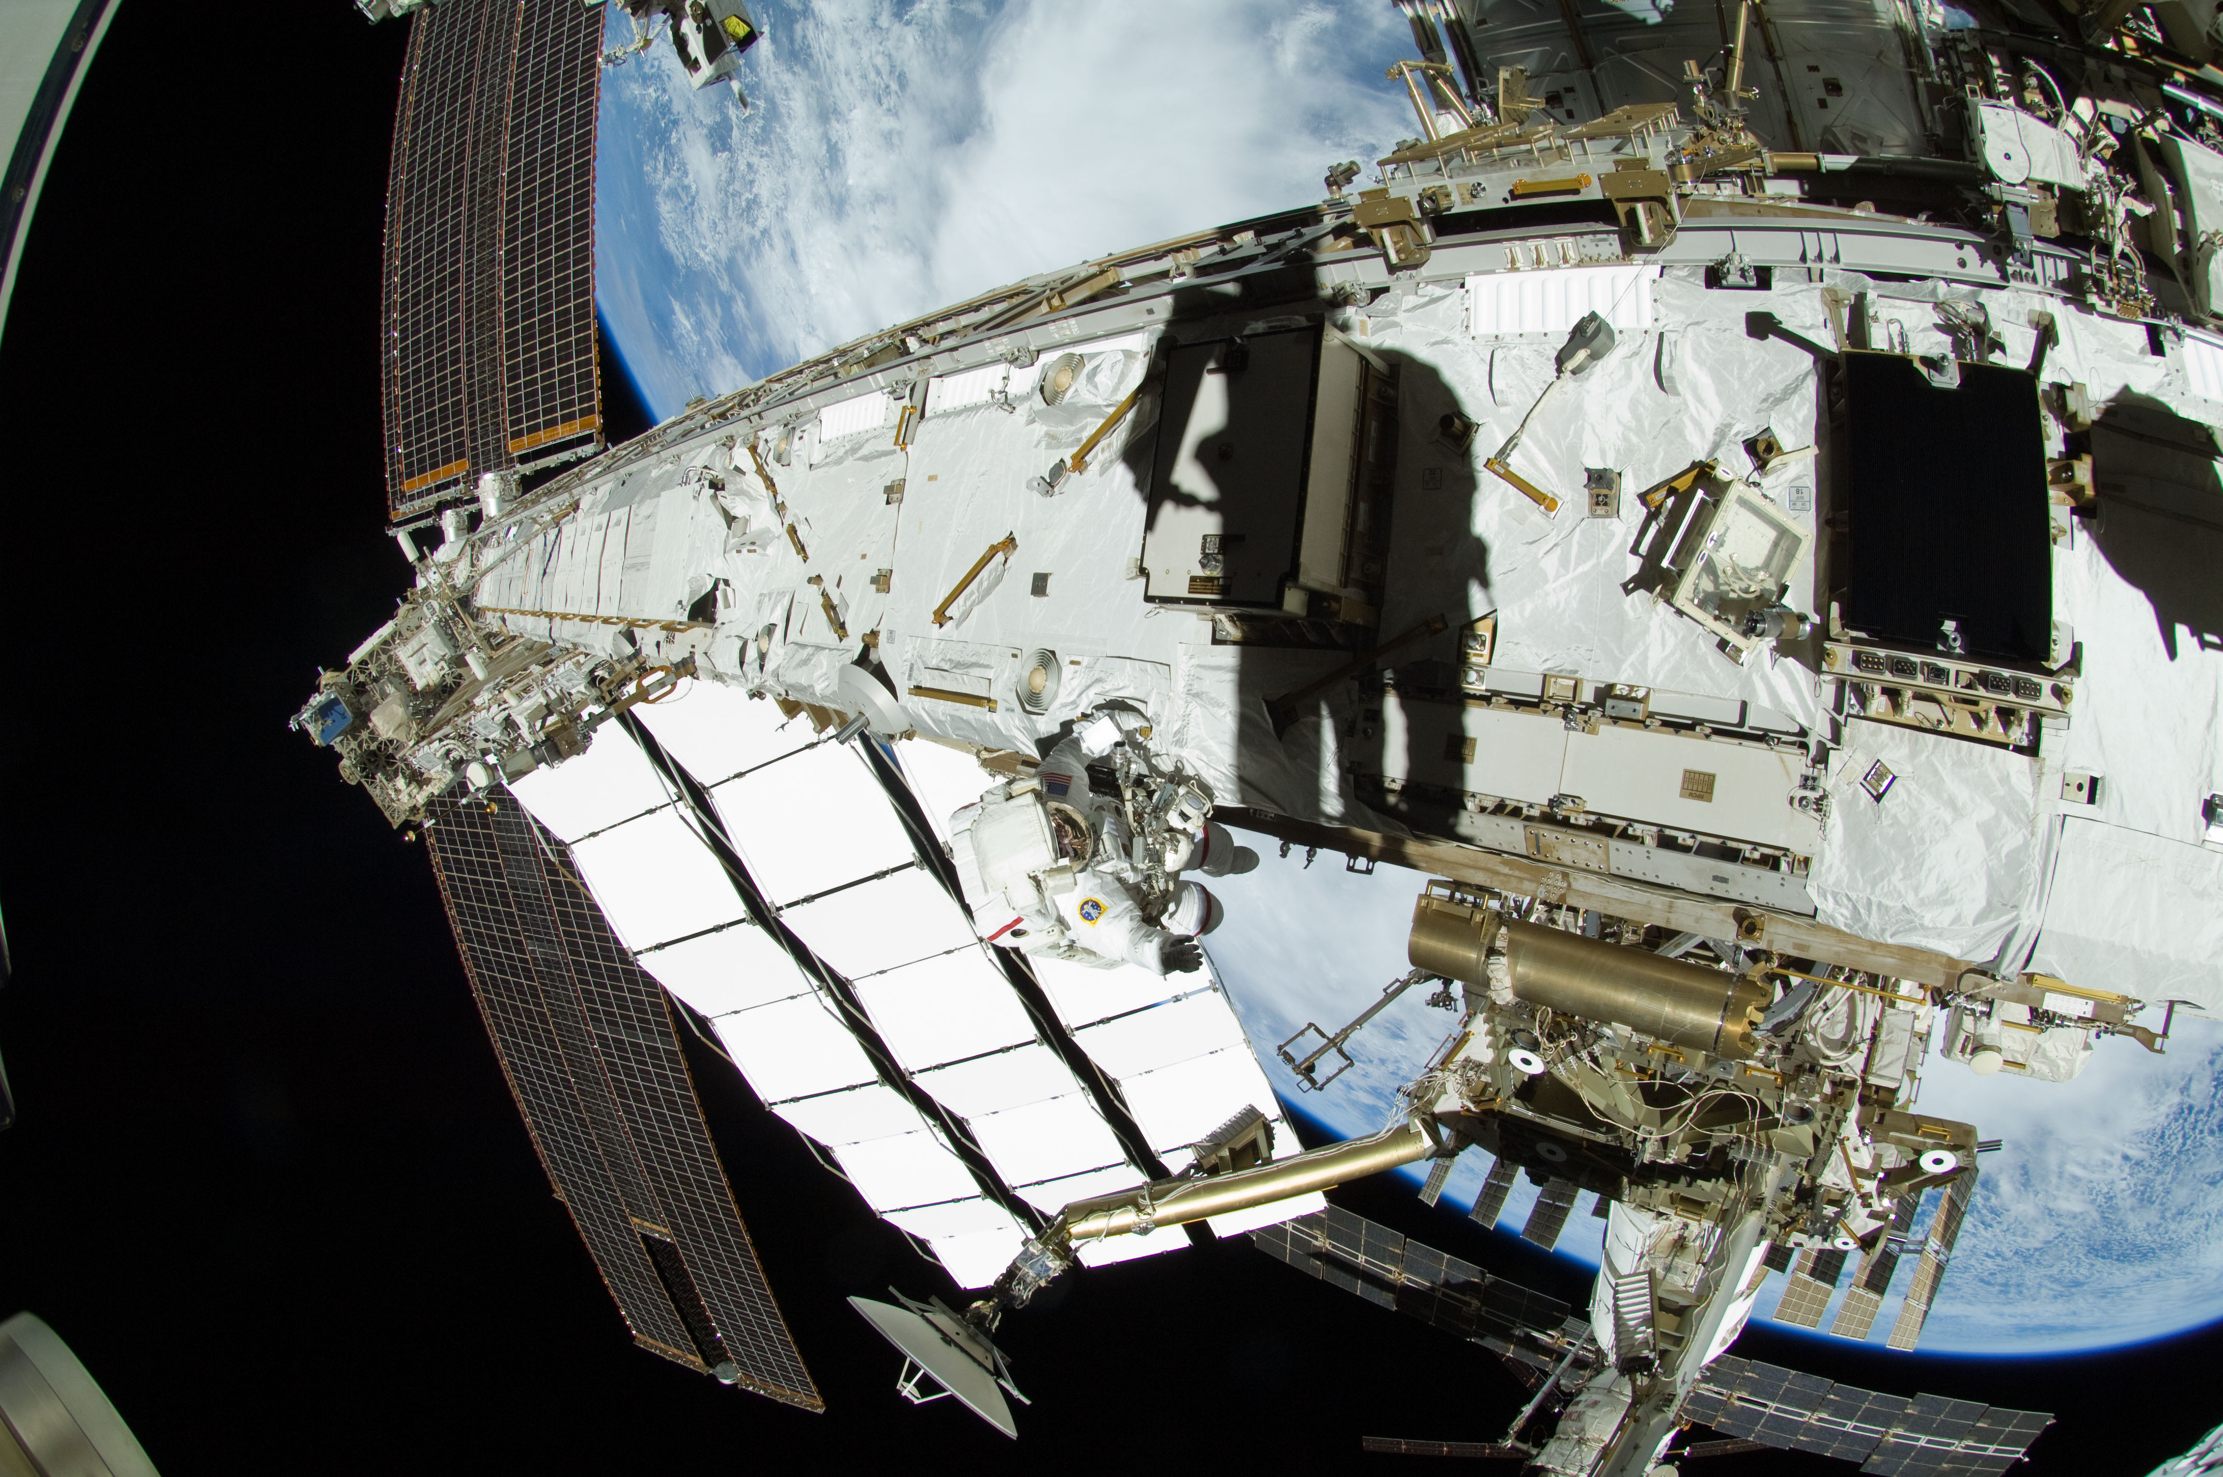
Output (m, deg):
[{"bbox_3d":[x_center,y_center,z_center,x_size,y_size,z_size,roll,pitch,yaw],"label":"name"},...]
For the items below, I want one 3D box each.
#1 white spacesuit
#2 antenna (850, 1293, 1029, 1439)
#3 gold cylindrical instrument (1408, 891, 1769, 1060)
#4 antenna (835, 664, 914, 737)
[{"bbox_3d":[0.060,0.455,4.120,0.950,1.400,1.050,-7,94,31],"label":"white spacesuit"},{"bbox_3d":[-1.450,5.187,7.701,1.770,0.620,1.770,32,149,11],"label":"antenna"},{"bbox_3d":[2.973,1.503,5.939,1.980,0.510,0.510,11,172,38],"label":"gold cylindrical instrument"},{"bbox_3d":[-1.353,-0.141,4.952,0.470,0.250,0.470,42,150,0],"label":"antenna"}]

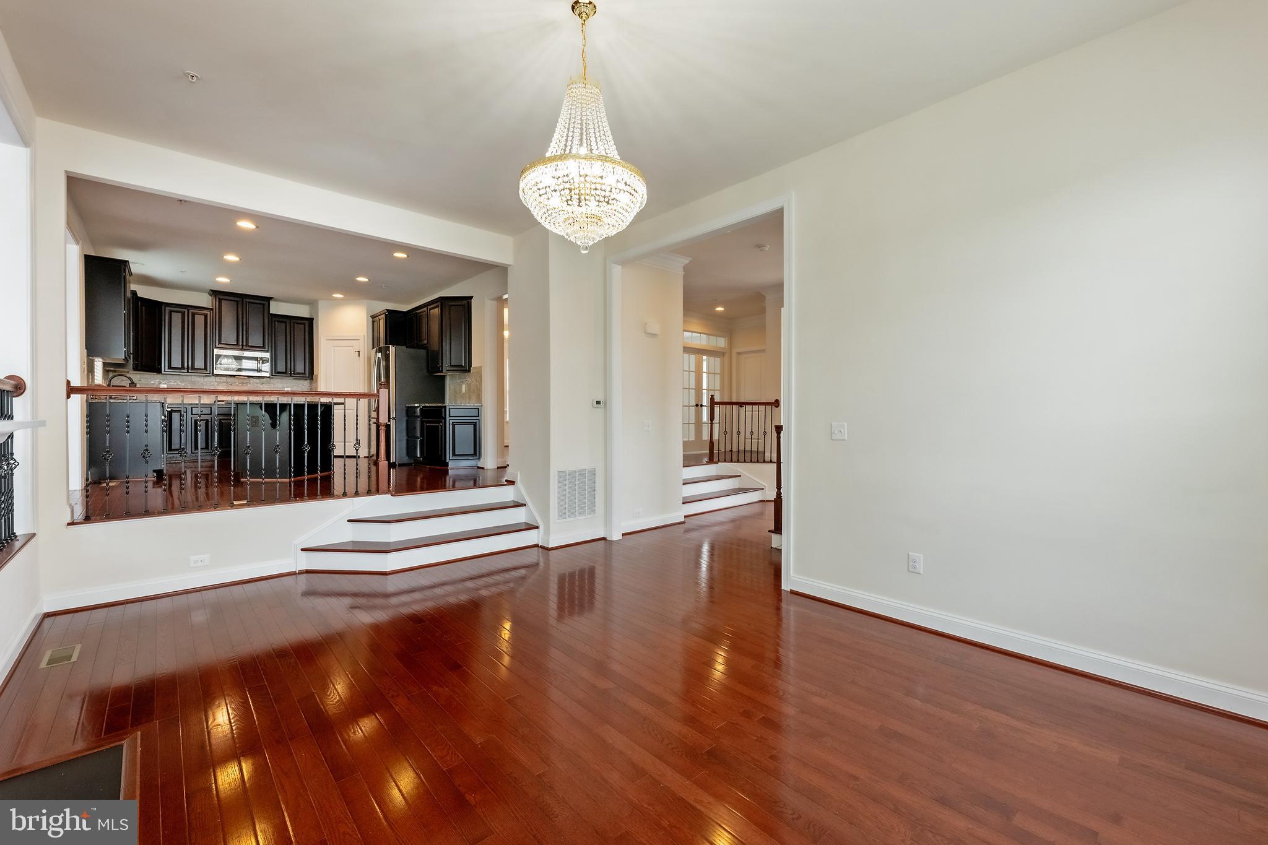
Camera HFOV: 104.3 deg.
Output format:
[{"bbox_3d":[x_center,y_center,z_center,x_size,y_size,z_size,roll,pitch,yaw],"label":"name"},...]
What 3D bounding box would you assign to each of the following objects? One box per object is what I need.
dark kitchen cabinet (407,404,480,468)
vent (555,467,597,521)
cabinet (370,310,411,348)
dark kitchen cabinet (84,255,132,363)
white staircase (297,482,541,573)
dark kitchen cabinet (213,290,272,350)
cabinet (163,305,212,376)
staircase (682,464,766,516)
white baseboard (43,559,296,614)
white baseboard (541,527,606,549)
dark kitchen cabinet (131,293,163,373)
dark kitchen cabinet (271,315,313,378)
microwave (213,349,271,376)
[{"bbox_3d":[-2.741,0.180,7.190,0.635,0.907,1.290,0,1,-43],"label":"dark kitchen cabinet"},{"bbox_3d":[-0.561,0.715,4.940,0.510,0.519,0.030,0,1,-43],"label":"vent"},{"bbox_3d":[-4.111,-1.570,8.629,0.605,0.625,0.806,0,1,-43],"label":"cabinet"},{"bbox_3d":[-6.190,-1.286,5.820,0.360,1.130,0.780,-1,1,-44],"label":"dark kitchen cabinet"},{"bbox_3d":[-1.840,0.949,4.450,1.927,0.564,0.627,0,1,-41],"label":"white staircase"},{"bbox_3d":[-6.860,-1.740,8.620,0.790,0.960,0.360,-1,1,-40],"label":"dark kitchen cabinet"},{"bbox_3d":[-7.391,-1.346,8.182,0.610,1.120,0.340,-1,1,-40],"label":"cabinet"},{"bbox_3d":[1.090,0.925,7.050,1.920,0.585,0.580,-1,1,-40],"label":"staircase"},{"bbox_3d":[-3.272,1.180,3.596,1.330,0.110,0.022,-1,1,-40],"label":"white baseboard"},{"bbox_3d":[-0.615,1.172,5.043,0.690,0.115,0.170,-1,1,-40],"label":"white baseboard"},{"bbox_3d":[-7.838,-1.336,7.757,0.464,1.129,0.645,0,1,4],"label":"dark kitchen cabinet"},{"bbox_3d":[-6.359,-1.341,9.141,0.625,1.129,0.333,0,1,-41],"label":"dark kitchen cabinet"},{"bbox_3d":[-6.844,-1.020,8.600,0.755,0.420,0.400,-1,1,-40],"label":"microwave"}]

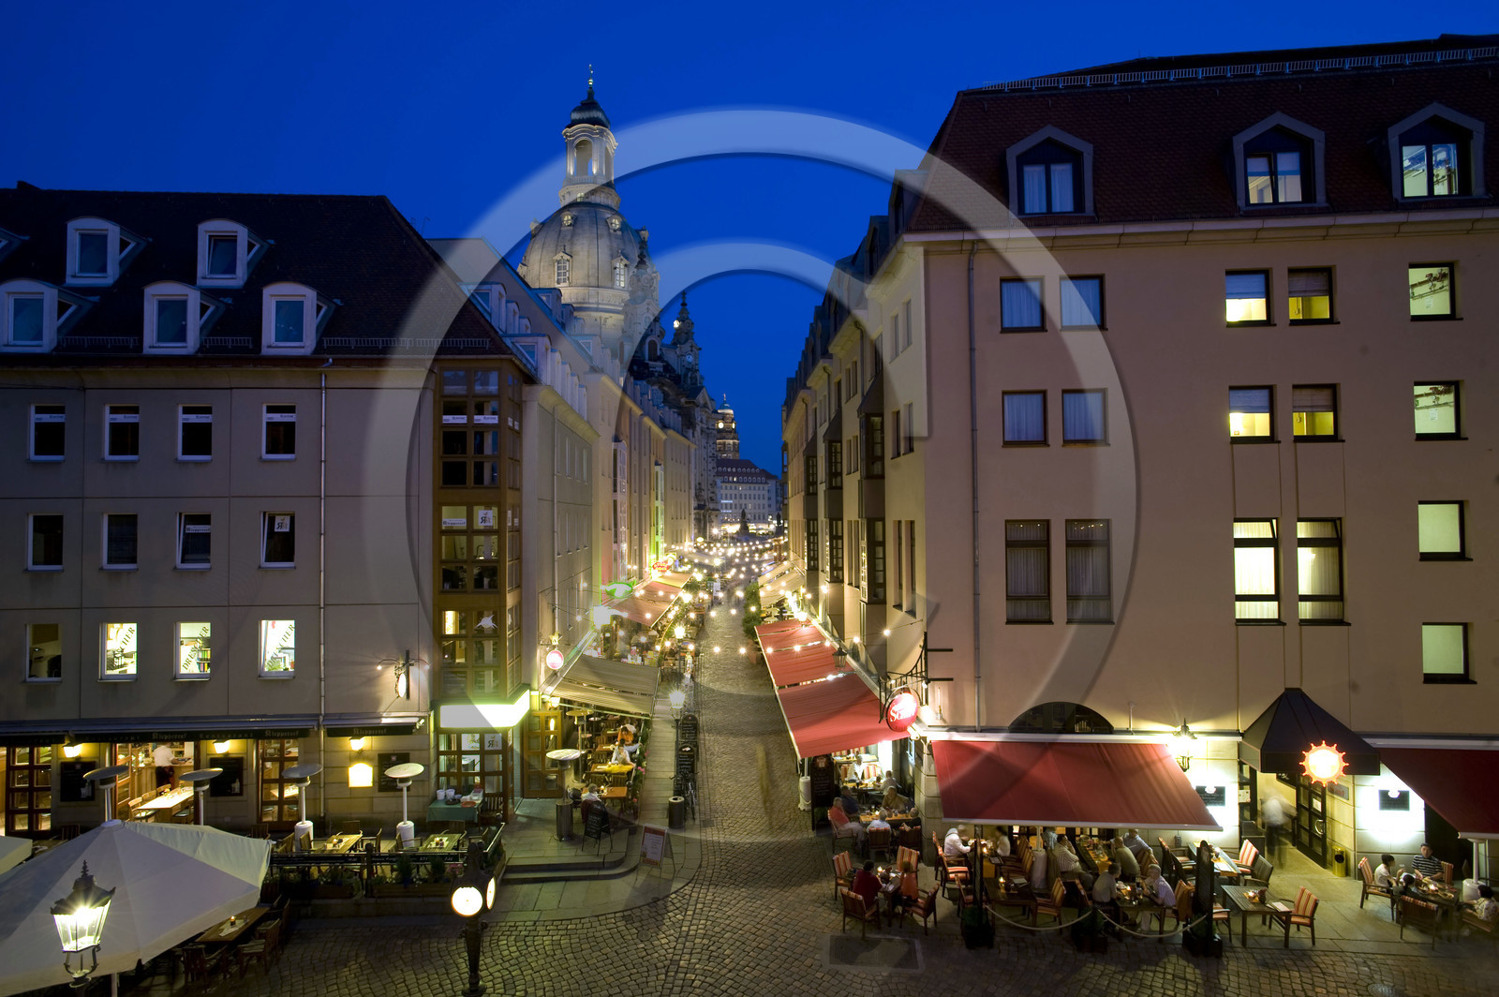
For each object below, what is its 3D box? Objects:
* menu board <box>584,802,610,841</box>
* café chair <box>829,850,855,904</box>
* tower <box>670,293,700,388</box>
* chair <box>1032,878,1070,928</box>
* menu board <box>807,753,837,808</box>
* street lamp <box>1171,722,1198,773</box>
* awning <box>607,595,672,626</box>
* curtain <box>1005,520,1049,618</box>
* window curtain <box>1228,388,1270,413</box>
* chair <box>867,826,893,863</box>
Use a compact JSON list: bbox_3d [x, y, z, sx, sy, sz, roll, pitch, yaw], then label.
[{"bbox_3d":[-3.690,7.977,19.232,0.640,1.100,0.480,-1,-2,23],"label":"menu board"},{"bbox_3d":[2.428,9.140,19.003,0.620,0.950,0.600,-2,-2,33],"label":"café chair"},{"bbox_3d":[-12.688,-31.174,155.784,5.600,19.045,5.600,-1,-2,9],"label":"tower"},{"bbox_3d":[6.114,8.349,16.230,0.620,0.910,0.580,-1,-2,7],"label":"chair"},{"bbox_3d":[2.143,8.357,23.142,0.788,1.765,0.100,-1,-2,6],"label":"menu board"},{"bbox_3d":[10.752,6.104,19.508,0.600,1.300,0.630,-1,-2,5],"label":"street lamp"},{"bbox_3d":[-6.440,6.558,47.630,2.250,1.100,11.500,0,-2,-1],"label":"awning"},{"bbox_3d":[7.385,1.908,20.970,1.131,2.635,0.100,-1,-2,6],"label":"curtain"},{"bbox_3d":[12.766,-2.490,20.216,1.047,0.651,0.060,-1,-2,5],"label":"window curtain"},{"bbox_3d":[3.218,8.395,19.533,0.580,0.900,0.600,0,-2,-2],"label":"chair"}]

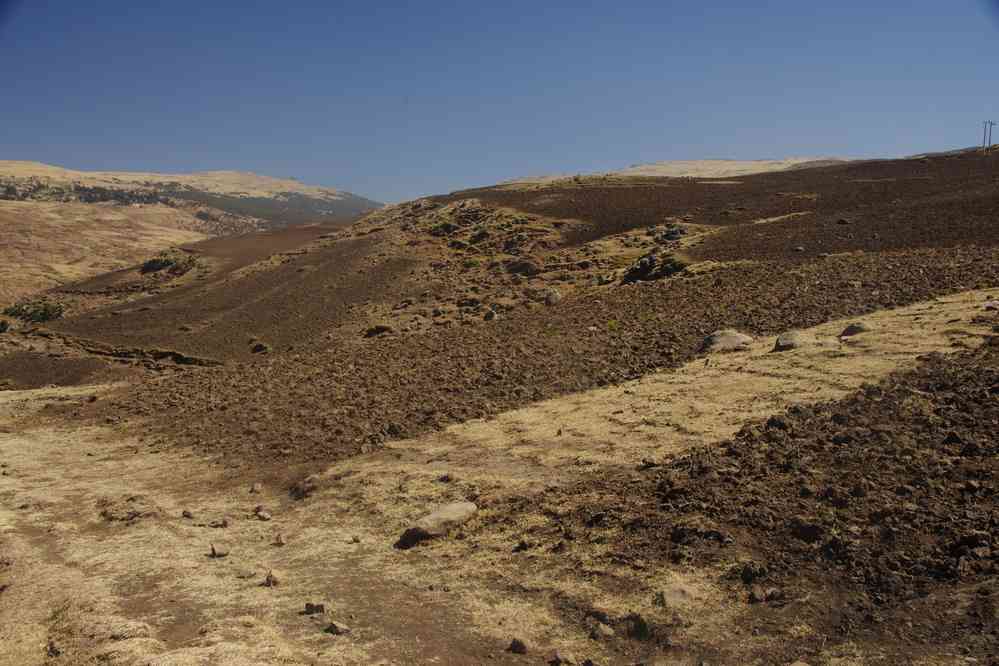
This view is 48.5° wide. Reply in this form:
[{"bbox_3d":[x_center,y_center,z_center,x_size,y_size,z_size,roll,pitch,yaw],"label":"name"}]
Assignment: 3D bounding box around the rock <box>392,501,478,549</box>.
[{"bbox_3d":[-0.409,1.242,7.200,0.540,0.250,0.380,-1,4,-25],"label":"rock"}]

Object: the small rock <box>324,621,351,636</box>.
[{"bbox_3d":[-0.769,1.411,5.300,0.132,0.068,0.105,0,3,0],"label":"small rock"}]

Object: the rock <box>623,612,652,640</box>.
[{"bbox_3d":[0.634,1.349,5.100,0.135,0.115,0.120,0,3,0],"label":"rock"}]

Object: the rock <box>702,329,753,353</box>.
[{"bbox_3d":[4.220,0.139,20.500,0.900,0.400,0.650,0,3,0],"label":"rock"}]

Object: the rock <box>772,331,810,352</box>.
[{"bbox_3d":[5.393,0.157,20.500,0.680,0.370,0.550,0,3,0],"label":"rock"}]

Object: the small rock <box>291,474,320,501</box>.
[{"bbox_3d":[-1.626,1.295,9.300,0.250,0.180,0.210,0,3,0],"label":"small rock"}]

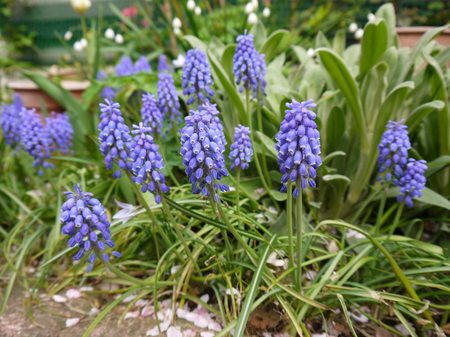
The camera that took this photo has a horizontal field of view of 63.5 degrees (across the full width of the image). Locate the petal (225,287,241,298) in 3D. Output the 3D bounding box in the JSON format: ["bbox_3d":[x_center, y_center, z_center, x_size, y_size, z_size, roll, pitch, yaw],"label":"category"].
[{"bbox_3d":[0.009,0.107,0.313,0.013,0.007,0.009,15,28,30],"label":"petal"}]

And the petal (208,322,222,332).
[{"bbox_3d":[-0.008,0.128,0.292,0.011,0.003,0.010,0,22,0],"label":"petal"}]

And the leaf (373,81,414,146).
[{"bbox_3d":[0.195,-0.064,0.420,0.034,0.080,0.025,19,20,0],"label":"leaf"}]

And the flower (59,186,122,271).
[{"bbox_3d":[-0.103,0.046,0.280,0.034,0.062,0.034,-16,18,0],"label":"flower"}]

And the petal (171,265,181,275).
[{"bbox_3d":[-0.044,0.090,0.325,0.010,0.005,0.009,0,21,0],"label":"petal"}]

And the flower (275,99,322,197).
[{"bbox_3d":[0.053,-0.015,0.265,0.032,0.071,0.032,0,21,0],"label":"flower"}]

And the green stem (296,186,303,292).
[{"bbox_3d":[0.062,0.059,0.305,0.004,0.105,0.004,0,22,0],"label":"green stem"}]

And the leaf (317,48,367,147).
[{"bbox_3d":[0.141,-0.086,0.440,0.035,0.122,0.030,-13,21,31],"label":"leaf"}]

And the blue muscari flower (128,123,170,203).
[{"bbox_3d":[-0.062,-0.005,0.300,0.028,0.066,0.028,-15,20,0],"label":"blue muscari flower"}]

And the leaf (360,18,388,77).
[{"bbox_3d":[0.185,-0.148,0.450,0.033,0.073,0.018,3,24,-1],"label":"leaf"}]

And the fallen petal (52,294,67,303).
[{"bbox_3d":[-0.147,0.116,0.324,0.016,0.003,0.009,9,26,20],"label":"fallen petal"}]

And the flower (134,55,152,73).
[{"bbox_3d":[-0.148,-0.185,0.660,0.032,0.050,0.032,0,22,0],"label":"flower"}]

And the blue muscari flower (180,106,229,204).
[{"bbox_3d":[-0.015,-0.012,0.265,0.032,0.072,0.032,-7,21,0],"label":"blue muscari flower"}]

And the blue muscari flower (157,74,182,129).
[{"bbox_3d":[-0.062,-0.077,0.410,0.027,0.061,0.027,-7,18,0],"label":"blue muscari flower"}]

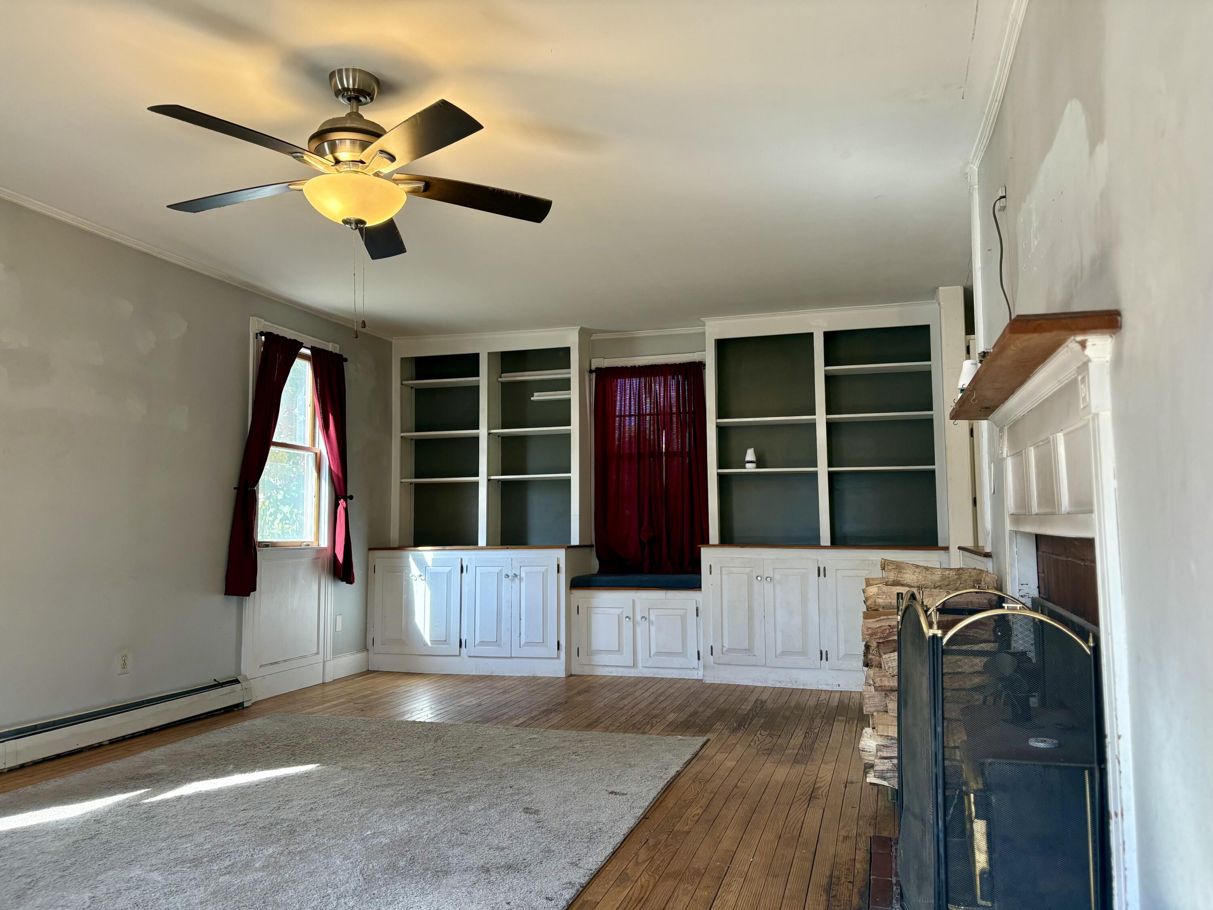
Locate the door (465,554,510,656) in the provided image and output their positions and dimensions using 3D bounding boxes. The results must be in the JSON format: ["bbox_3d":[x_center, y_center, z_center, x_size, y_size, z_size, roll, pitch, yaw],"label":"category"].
[{"bbox_3d":[-0.791,1.026,6.153,0.327,0.663,0.026,-2,-5,16],"label":"door"}]

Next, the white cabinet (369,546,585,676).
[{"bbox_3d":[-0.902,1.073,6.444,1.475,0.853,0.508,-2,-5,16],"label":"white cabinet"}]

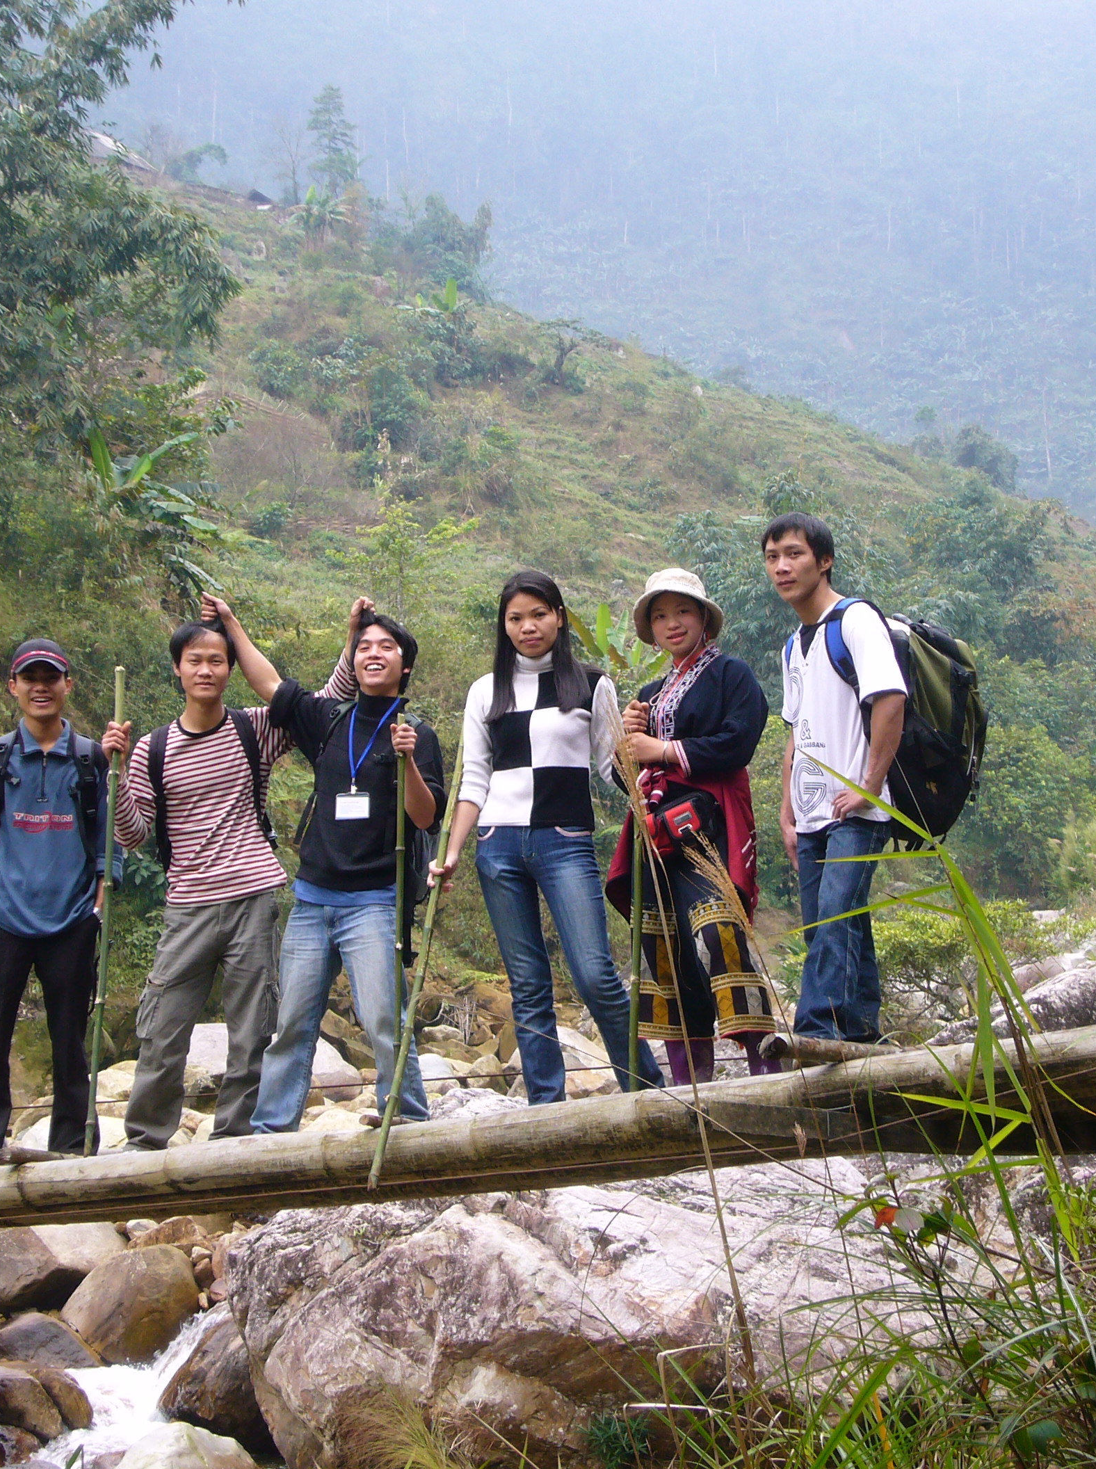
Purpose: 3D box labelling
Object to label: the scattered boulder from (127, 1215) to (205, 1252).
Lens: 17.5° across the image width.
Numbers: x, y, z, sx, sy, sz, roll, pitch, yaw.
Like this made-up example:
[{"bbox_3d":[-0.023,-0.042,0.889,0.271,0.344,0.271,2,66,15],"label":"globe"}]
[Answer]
[{"bbox_3d":[-1.521,1.984,14.200,0.310,0.170,0.260,0,1,0],"label":"scattered boulder"}]

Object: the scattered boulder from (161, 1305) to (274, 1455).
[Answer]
[{"bbox_3d":[-1.105,2.171,12.000,0.420,0.500,0.460,0,1,0],"label":"scattered boulder"}]

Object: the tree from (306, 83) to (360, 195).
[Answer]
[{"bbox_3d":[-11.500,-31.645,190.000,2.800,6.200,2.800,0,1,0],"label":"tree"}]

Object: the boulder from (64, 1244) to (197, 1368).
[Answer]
[{"bbox_3d":[-1.512,2.068,12.900,0.500,0.430,0.440,0,1,0],"label":"boulder"}]

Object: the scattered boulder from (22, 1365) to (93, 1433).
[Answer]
[{"bbox_3d":[-1.642,2.214,11.900,0.250,0.240,0.260,0,1,0],"label":"scattered boulder"}]

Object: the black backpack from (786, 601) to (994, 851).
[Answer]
[{"bbox_3d":[1.041,-0.040,10.950,0.470,0.750,0.390,-1,1,-33],"label":"black backpack"}]

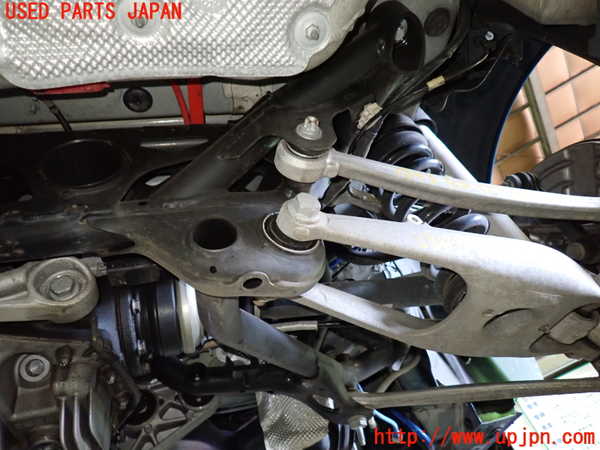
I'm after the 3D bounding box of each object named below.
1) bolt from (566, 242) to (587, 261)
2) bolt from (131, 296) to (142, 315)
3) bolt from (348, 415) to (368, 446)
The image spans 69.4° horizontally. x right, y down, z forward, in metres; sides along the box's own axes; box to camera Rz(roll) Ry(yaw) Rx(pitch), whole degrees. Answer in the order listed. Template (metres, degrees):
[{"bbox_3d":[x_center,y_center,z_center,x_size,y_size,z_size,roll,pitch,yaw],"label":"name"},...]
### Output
[{"bbox_3d":[0.364,0.035,0.570,0.023,0.023,0.016,-46,-31,22],"label":"bolt"},{"bbox_3d":[-0.172,0.085,0.455,0.012,0.016,0.016,-9,-7,-10],"label":"bolt"},{"bbox_3d":[0.078,0.275,0.580,0.020,0.036,0.020,-18,-47,-1],"label":"bolt"}]

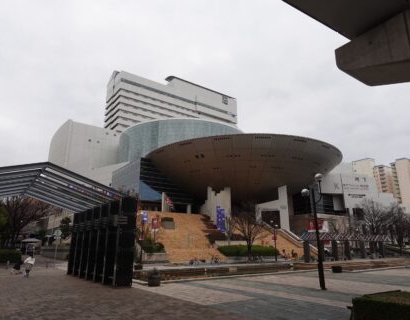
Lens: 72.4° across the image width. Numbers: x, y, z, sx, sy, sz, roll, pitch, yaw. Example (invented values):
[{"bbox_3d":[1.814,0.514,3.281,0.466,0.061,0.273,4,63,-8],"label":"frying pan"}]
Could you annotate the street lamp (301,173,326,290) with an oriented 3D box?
[{"bbox_3d":[5.507,3.350,13.768,1.050,5.553,0.420,-4,-16,14],"label":"street lamp"}]

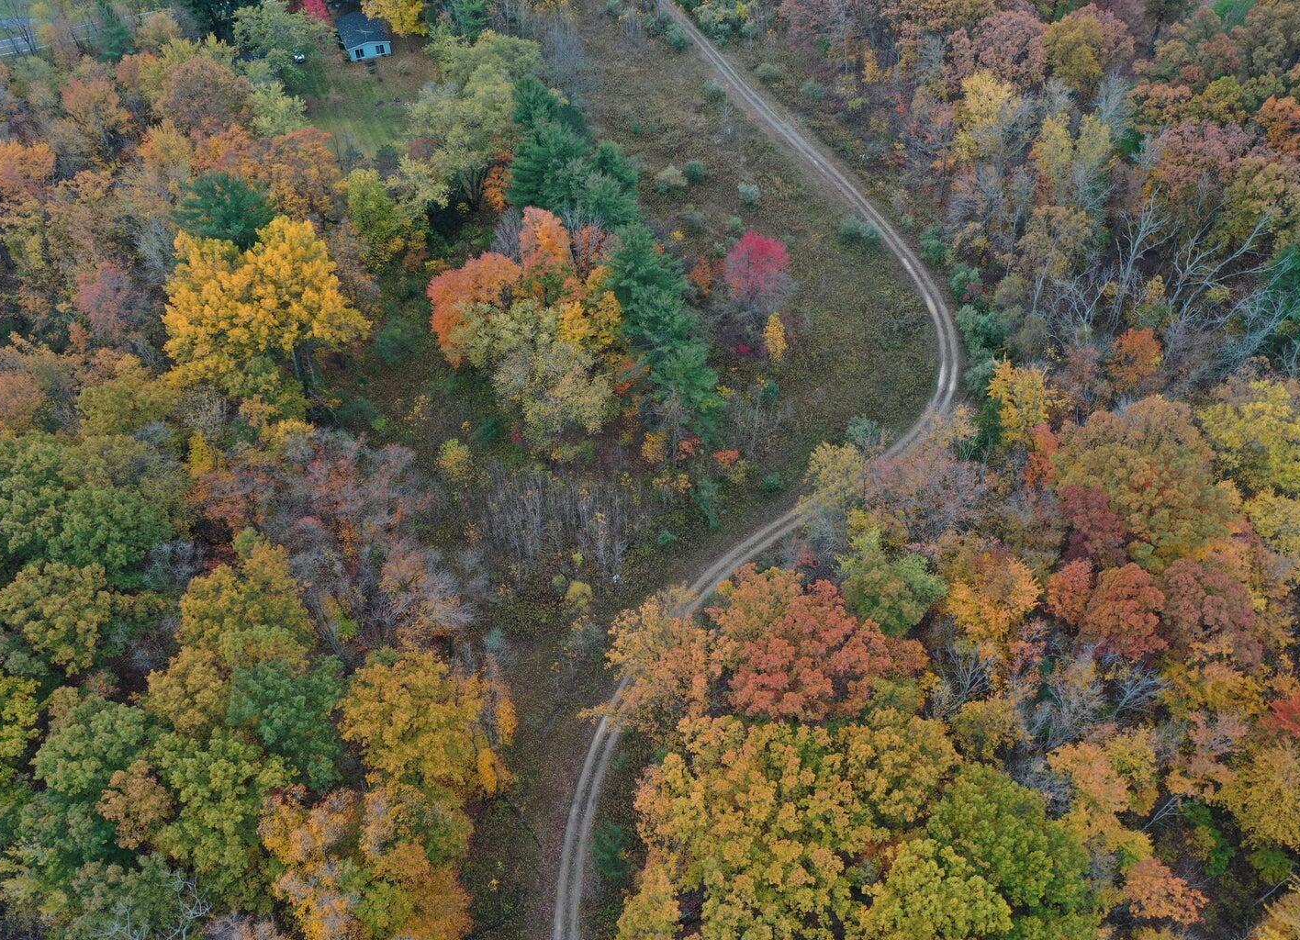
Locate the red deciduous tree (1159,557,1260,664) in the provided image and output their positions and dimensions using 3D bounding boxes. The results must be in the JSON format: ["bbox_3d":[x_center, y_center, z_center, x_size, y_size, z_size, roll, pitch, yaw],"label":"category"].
[{"bbox_3d":[61.840,17.010,123.150,9.540,17.000,10.000,0,49,0],"label":"red deciduous tree"}]

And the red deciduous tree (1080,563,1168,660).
[{"bbox_3d":[52.580,16.970,123.510,8.420,16.500,9.000,0,49,0],"label":"red deciduous tree"}]

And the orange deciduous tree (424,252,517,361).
[{"bbox_3d":[-25.390,-22.460,158.060,13.240,17.000,12.500,0,49,0],"label":"orange deciduous tree"}]

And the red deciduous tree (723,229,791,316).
[{"bbox_3d":[16.200,-29.230,166.060,10.250,14.000,10.500,0,49,0],"label":"red deciduous tree"}]

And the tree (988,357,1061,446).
[{"bbox_3d":[49.760,-8.250,146.490,8.890,15.500,9.500,0,49,0],"label":"tree"}]

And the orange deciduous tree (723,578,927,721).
[{"bbox_3d":[18.890,20.740,119.170,21.150,18.000,16.000,0,49,0],"label":"orange deciduous tree"}]

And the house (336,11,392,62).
[{"bbox_3d":[-59.440,-90.250,226.850,8.600,3.800,14.130,-17,51,-14],"label":"house"}]

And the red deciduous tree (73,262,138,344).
[{"bbox_3d":[-79.370,-23.730,160.530,7.370,15.000,8.200,0,49,0],"label":"red deciduous tree"}]

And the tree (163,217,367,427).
[{"bbox_3d":[-51.970,-20.490,150.320,26.690,26.000,25.000,0,49,0],"label":"tree"}]

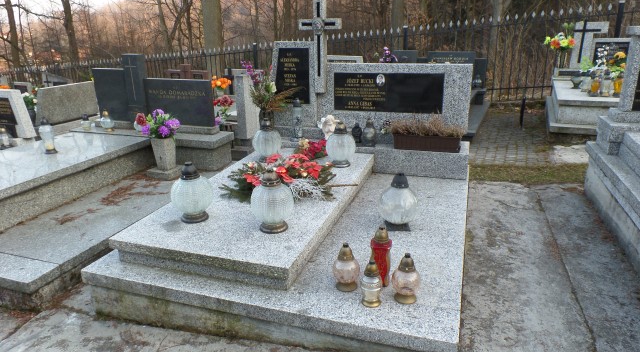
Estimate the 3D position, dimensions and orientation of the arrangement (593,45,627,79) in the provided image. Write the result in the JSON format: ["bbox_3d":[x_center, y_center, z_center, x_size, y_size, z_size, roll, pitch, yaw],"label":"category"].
[{"bbox_3d":[3.976,-1.575,5.850,0.427,0.440,0.316,5,19,19],"label":"arrangement"}]

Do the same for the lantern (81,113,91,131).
[{"bbox_3d":[-2.630,-0.614,4.786,0.101,0.180,0.101,5,20,18],"label":"lantern"}]

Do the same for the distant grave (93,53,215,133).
[{"bbox_3d":[-1.690,-0.842,4.297,1.474,0.753,0.187,5,20,21],"label":"distant grave"}]

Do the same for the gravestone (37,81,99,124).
[{"bbox_3d":[-2.760,-0.798,4.605,0.110,0.368,0.748,5,20,19],"label":"gravestone"}]

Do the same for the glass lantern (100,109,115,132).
[{"bbox_3d":[-2.303,-0.598,4.628,0.132,0.232,0.132,5,20,18],"label":"glass lantern"}]

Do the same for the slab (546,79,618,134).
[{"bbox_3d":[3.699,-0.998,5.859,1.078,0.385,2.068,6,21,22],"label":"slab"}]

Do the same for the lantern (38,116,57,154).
[{"bbox_3d":[-2.526,-0.381,3.946,0.135,0.317,0.135,5,19,19],"label":"lantern"}]

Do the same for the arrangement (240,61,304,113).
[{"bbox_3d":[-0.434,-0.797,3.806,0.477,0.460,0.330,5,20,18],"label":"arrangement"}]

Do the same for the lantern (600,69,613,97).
[{"bbox_3d":[3.544,-1.158,5.258,0.127,0.319,0.127,5,20,19],"label":"lantern"}]

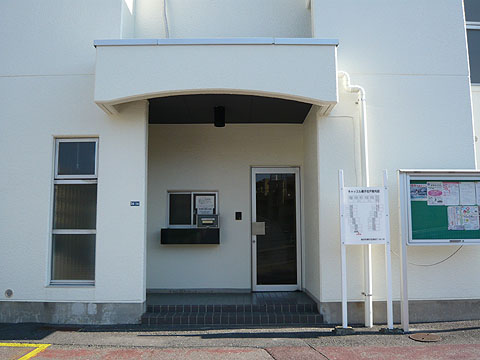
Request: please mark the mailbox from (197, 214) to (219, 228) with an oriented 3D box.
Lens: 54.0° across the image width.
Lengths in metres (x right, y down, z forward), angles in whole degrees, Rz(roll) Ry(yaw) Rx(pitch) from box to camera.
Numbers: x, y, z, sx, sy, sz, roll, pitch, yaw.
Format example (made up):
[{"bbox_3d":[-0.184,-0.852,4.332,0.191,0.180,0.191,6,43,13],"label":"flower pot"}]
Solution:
[{"bbox_3d":[-0.553,0.729,8.237,0.369,0.230,0.140,0,-6,0],"label":"mailbox"}]

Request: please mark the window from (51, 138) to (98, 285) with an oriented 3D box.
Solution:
[{"bbox_3d":[-2.388,0.442,6.862,0.636,2.127,0.100,0,-6,0],"label":"window"}]

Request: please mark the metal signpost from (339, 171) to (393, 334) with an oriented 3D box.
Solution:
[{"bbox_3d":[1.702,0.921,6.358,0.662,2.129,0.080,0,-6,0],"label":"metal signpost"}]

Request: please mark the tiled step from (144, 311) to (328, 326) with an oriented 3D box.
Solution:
[{"bbox_3d":[-0.105,1.982,6.748,2.539,0.107,0.350,0,-6,0],"label":"tiled step"}]

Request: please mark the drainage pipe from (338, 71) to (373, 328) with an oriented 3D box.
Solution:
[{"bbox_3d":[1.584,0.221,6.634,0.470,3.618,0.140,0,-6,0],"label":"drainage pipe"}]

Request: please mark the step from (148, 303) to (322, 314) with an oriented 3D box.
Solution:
[{"bbox_3d":[-0.104,1.917,7.108,2.534,0.108,0.340,0,-6,0],"label":"step"}]

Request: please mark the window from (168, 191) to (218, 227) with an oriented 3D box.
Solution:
[{"bbox_3d":[-0.831,0.524,8.430,0.906,0.657,0.100,0,-6,0],"label":"window"}]

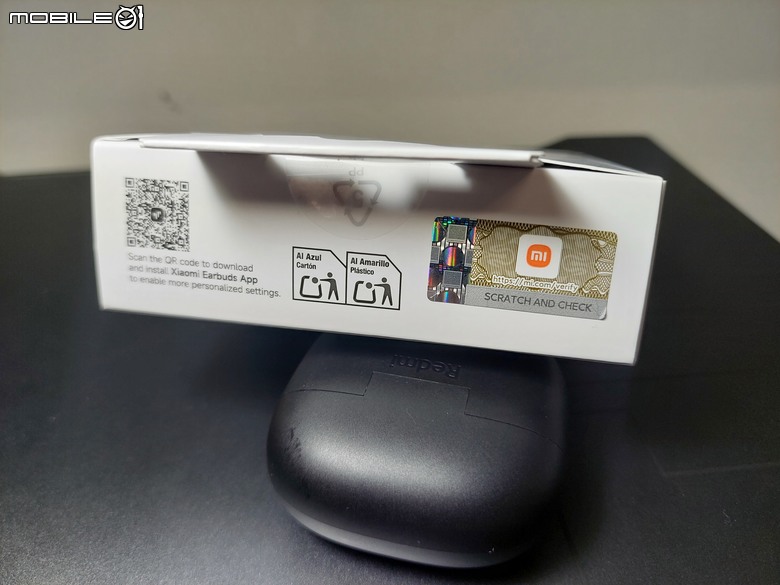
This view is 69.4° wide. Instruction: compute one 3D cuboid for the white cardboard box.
[{"bbox_3d":[0.001,-0.018,0.147,0.099,0.033,0.098,5,12,7],"label":"white cardboard box"}]

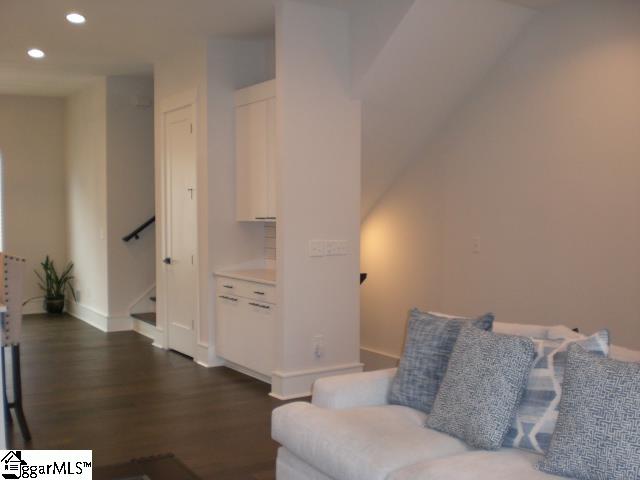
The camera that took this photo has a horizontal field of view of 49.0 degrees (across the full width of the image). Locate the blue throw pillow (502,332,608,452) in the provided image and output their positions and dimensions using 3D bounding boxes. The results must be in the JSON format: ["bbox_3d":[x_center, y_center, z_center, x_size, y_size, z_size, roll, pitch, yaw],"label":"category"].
[{"bbox_3d":[0.936,0.644,2.905,0.480,0.480,0.150,-5,-21,38],"label":"blue throw pillow"}]

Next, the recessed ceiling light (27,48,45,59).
[{"bbox_3d":[-2.809,-1.844,6.945,0.160,0.040,0.160,-2,3,-34],"label":"recessed ceiling light"}]

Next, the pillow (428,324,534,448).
[{"bbox_3d":[0.736,0.667,3.251,0.160,0.492,0.469,27,-11,-30],"label":"pillow"}]

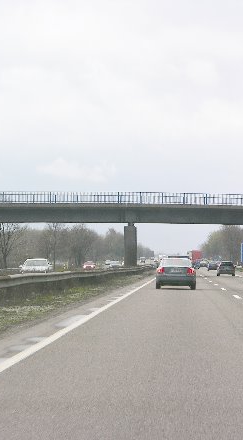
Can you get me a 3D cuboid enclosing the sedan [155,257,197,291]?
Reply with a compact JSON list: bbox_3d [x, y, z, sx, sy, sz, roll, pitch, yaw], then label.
[{"bbox_3d":[2.451,2.398,82.948,1.760,1.402,4.500,0,-1,2],"label":"sedan"}]

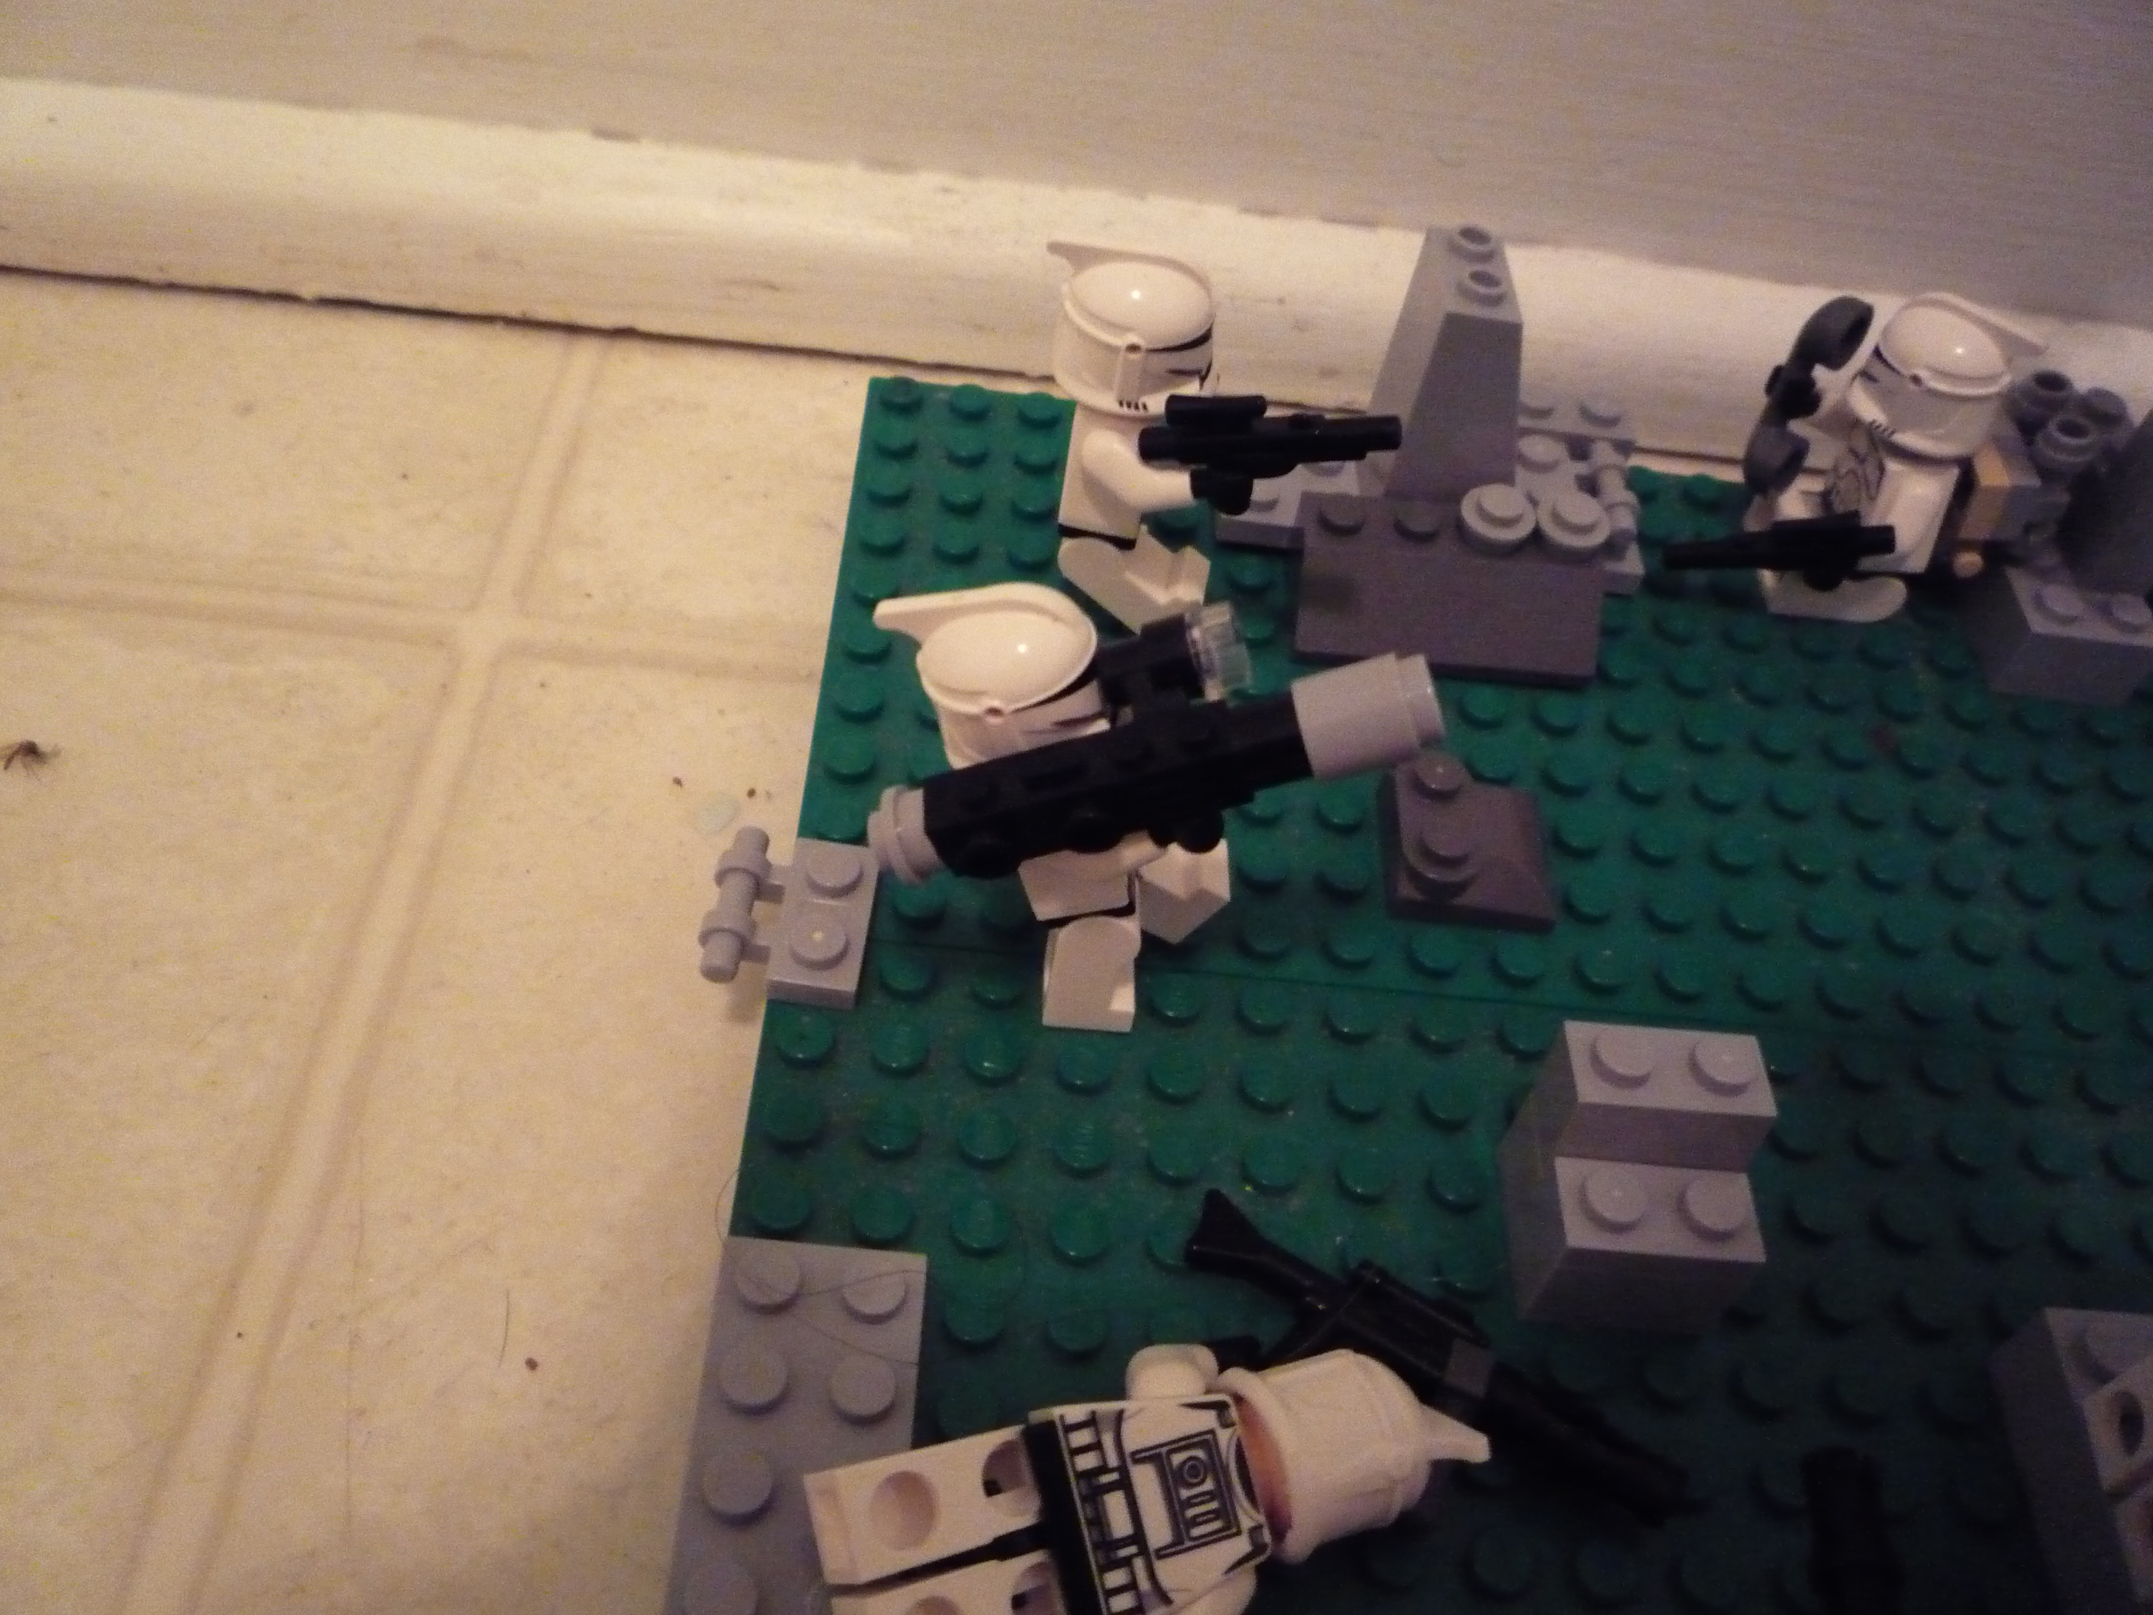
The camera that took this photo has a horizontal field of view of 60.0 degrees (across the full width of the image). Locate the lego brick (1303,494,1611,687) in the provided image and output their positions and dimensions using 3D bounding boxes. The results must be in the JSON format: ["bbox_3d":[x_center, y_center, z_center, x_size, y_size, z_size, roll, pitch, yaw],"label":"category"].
[{"bbox_3d":[0.040,-0.023,0.199,0.032,0.011,0.016,6,50,-4],"label":"lego brick"}]

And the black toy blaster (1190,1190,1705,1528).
[{"bbox_3d":[0.026,0.044,0.143,0.041,0.005,0.012,28,52,14],"label":"black toy blaster"}]

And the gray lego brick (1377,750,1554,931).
[{"bbox_3d":[0.038,0.002,0.180,0.016,0.008,0.016,6,50,-4],"label":"gray lego brick"}]

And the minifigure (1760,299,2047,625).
[{"bbox_3d":[0.088,-0.038,0.203,0.021,0.036,0.021,6,50,-4],"label":"minifigure"}]

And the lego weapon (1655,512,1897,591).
[{"bbox_3d":[0.076,-0.028,0.200,0.024,0.011,0.004,-4,51,-3],"label":"lego weapon"}]

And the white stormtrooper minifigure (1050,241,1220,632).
[{"bbox_3d":[0.005,-0.036,0.184,0.021,0.042,0.021,9,50,-1],"label":"white stormtrooper minifigure"}]

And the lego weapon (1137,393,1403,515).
[{"bbox_3d":[0.018,-0.033,0.173,0.024,0.012,0.004,-2,51,1],"label":"lego weapon"}]

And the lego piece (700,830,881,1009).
[{"bbox_3d":[-0.026,0.009,0.167,0.015,0.005,0.017,6,50,-4],"label":"lego piece"}]

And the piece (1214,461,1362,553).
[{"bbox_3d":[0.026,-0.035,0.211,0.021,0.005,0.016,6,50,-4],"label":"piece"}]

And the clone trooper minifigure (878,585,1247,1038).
[{"bbox_3d":[-0.001,-0.001,0.152,0.032,0.045,0.020,6,50,-4],"label":"clone trooper minifigure"}]

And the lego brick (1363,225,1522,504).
[{"bbox_3d":[0.041,-0.044,0.198,0.016,0.031,0.016,6,50,-4],"label":"lego brick"}]

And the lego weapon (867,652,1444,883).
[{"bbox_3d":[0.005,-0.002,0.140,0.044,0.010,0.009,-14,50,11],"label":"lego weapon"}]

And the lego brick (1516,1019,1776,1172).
[{"bbox_3d":[0.046,0.024,0.149,0.016,0.011,0.008,6,50,-4],"label":"lego brick"}]

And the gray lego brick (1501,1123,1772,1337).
[{"bbox_3d":[0.045,0.032,0.152,0.016,0.014,0.016,6,50,-4],"label":"gray lego brick"}]

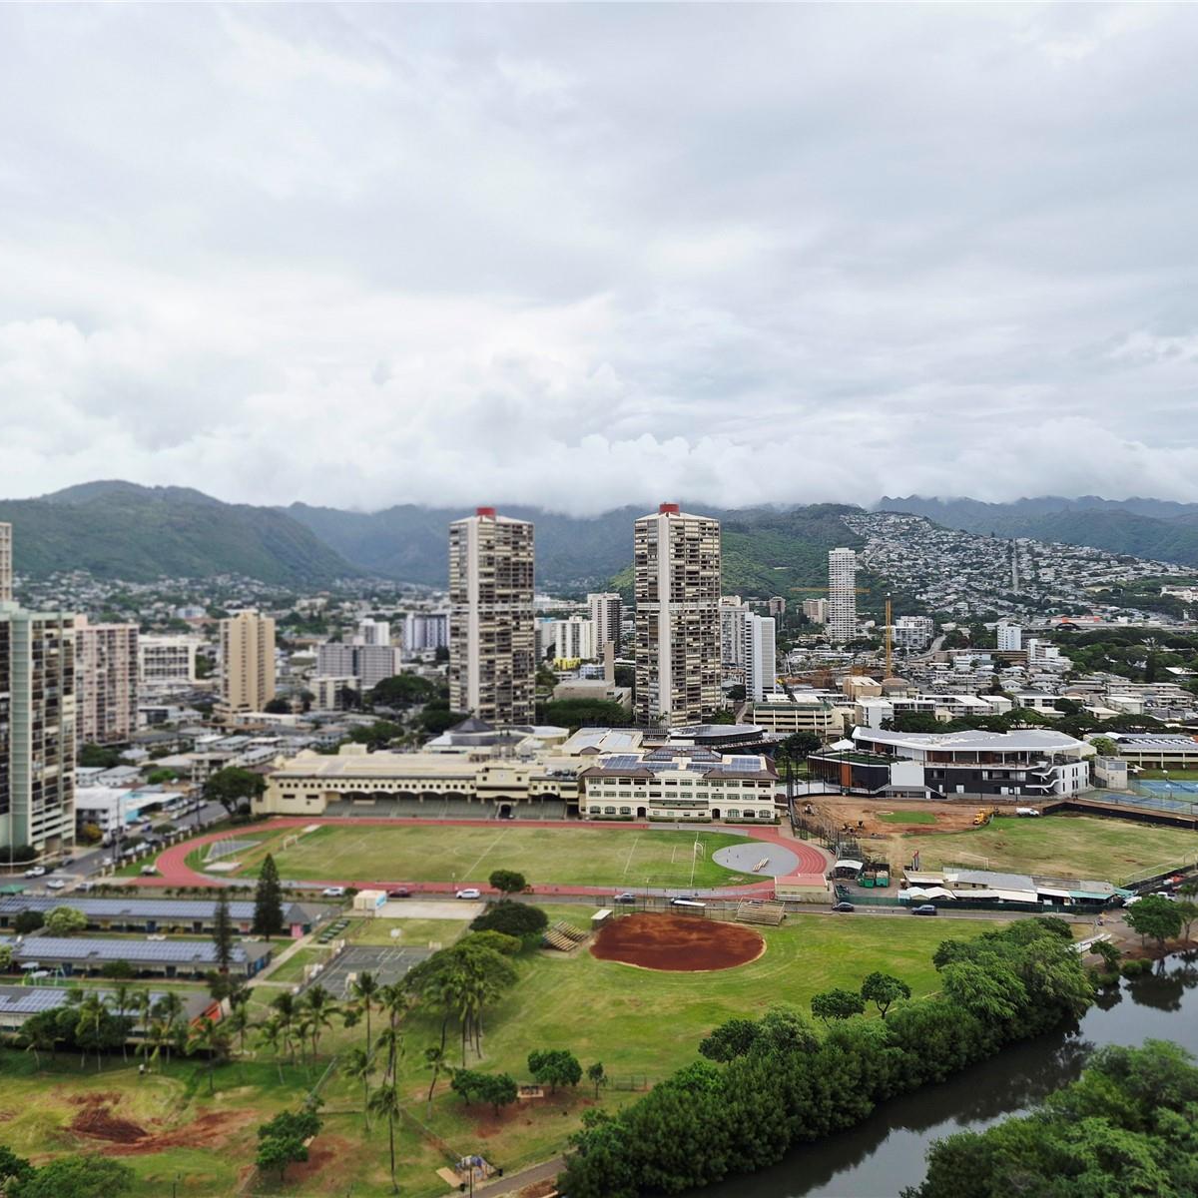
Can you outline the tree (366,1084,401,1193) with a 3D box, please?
[{"bbox_3d":[-24.510,61.560,121.200,4.100,12.400,4.100,0,0,0],"label":"tree"}]

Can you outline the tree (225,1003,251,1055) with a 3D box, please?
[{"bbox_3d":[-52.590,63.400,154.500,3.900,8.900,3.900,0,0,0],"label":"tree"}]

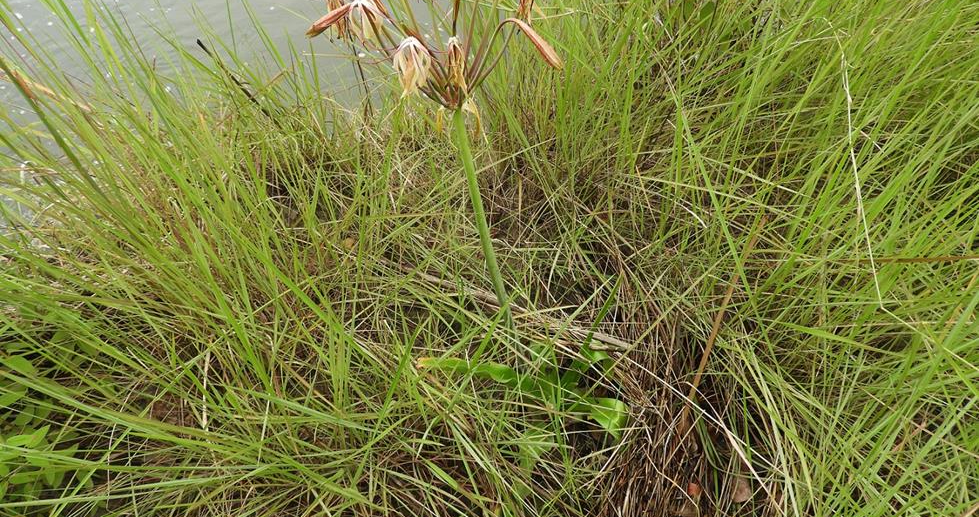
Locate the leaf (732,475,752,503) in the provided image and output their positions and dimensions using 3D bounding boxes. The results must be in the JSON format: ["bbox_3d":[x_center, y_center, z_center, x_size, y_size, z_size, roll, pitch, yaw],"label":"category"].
[{"bbox_3d":[0.421,0.384,1.130,0.034,0.012,0.045,0,42,0],"label":"leaf"}]

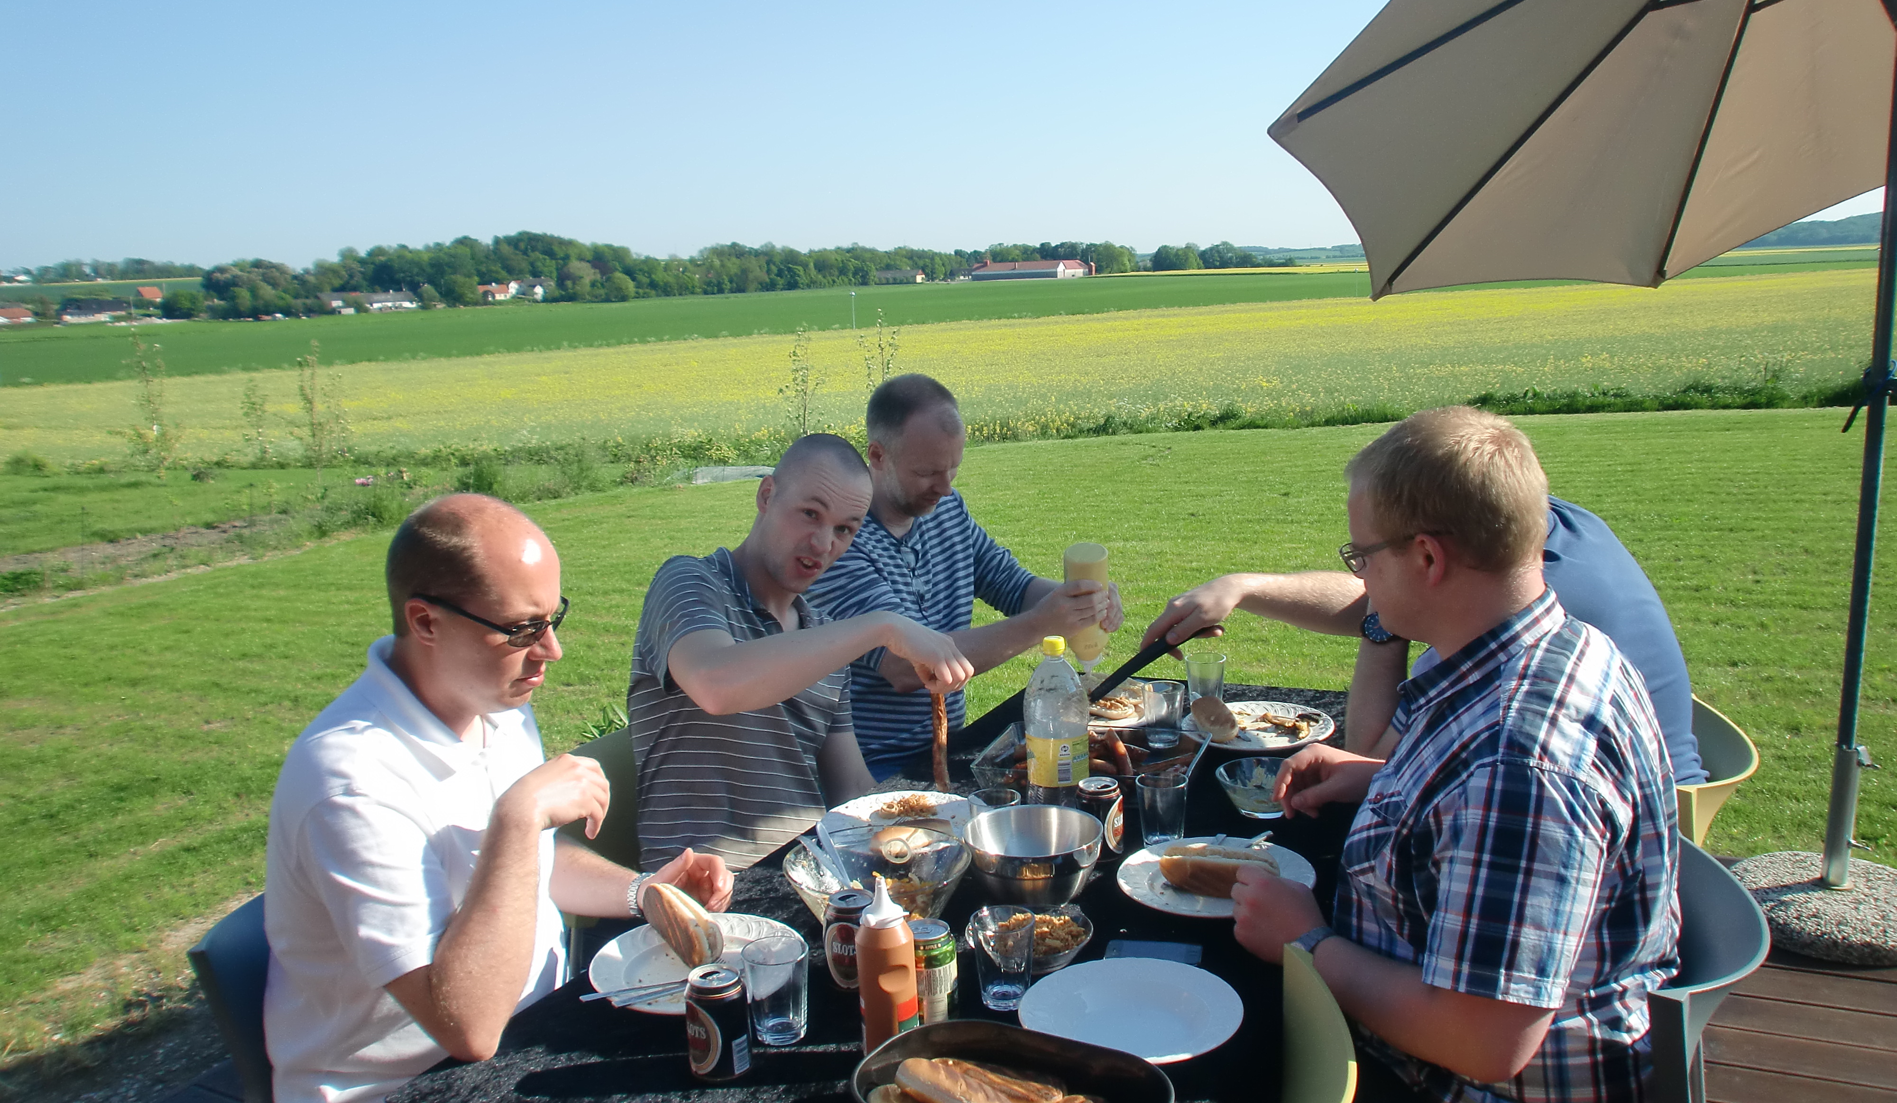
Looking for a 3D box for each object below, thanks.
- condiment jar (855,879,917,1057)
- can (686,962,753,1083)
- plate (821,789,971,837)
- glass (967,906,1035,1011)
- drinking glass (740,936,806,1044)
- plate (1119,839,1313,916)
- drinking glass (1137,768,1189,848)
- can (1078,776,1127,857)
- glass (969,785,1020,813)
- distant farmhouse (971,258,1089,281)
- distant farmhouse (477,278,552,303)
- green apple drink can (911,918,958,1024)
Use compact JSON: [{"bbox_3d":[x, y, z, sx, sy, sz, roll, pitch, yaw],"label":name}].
[{"bbox_3d":[-0.073,0.461,1.573,0.065,0.213,0.065,-3,11,1],"label":"condiment jar"},{"bbox_3d":[-0.249,0.514,1.544,0.066,0.115,0.066,-2,10,0],"label":"can"},{"bbox_3d":[-0.070,0.427,2.227,0.260,0.024,0.260,-2,10,0],"label":"plate"},{"bbox_3d":[0.064,0.466,1.635,0.075,0.100,0.075,-1,11,0],"label":"glass"},{"bbox_3d":[-0.195,0.510,1.647,0.075,0.102,0.075,-3,11,0],"label":"drinking glass"},{"bbox_3d":[0.369,0.454,1.957,0.267,0.024,0.267,-3,11,1],"label":"plate"},{"bbox_3d":[0.310,0.374,2.060,0.075,0.097,0.075,-1,11,0],"label":"drinking glass"},{"bbox_3d":[0.222,0.395,2.080,0.066,0.115,0.066,-2,10,0],"label":"can"},{"bbox_3d":[0.070,0.408,2.083,0.076,0.101,0.076,-2,10,0],"label":"glass"},{"bbox_3d":[27.710,-94.612,480.000,41.000,7.500,14.000,0,12,14],"label":"distant farmhouse"},{"bbox_3d":[-167.620,-100.686,550.000,28.500,8.800,14.000,-6,11,-17],"label":"distant farmhouse"},{"bbox_3d":[-0.021,0.492,1.653,0.066,0.115,0.066,-3,11,1],"label":"green apple drink can"}]

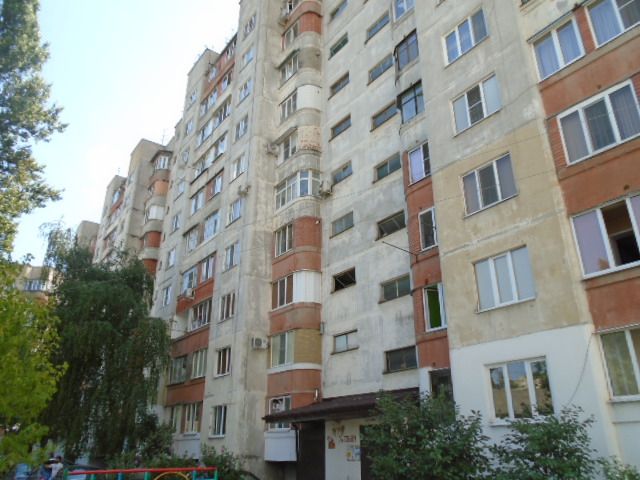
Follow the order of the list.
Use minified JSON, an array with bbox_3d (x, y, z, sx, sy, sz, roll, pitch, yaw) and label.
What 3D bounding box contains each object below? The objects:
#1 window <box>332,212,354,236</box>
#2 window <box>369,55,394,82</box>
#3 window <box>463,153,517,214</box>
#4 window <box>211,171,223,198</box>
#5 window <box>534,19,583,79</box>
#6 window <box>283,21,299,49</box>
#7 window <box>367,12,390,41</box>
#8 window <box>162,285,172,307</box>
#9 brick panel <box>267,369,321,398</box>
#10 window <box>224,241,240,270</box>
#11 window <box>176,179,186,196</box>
[{"bbox_3d":[1.178,-0.698,23.726,0.154,0.799,1.619,17,-29,-35],"label":"window"},{"bbox_3d":[3.100,-8.572,24.140,0.170,0.762,1.611,17,-29,-34],"label":"window"},{"bbox_3d":[4.899,-1.587,14.043,0.170,1.375,1.615,17,-29,-34],"label":"window"},{"bbox_3d":[-6.660,-3.481,31.211,0.154,1.333,1.435,17,-29,-35],"label":"window"},{"bbox_3d":[6.491,-5.166,13.114,0.150,1.318,1.216,17,-29,-34],"label":"window"},{"bbox_3d":[-1.811,-12.982,30.635,0.160,1.414,1.798,17,-28,-34],"label":"window"},{"bbox_3d":[3.105,-11.209,25.271,0.170,0.762,1.611,17,-29,-34],"label":"window"},{"bbox_3d":[-10.574,3.859,33.393,0.154,1.302,1.148,17,-29,-35],"label":"window"},{"bbox_3d":[-1.281,6.732,22.447,0.987,0.998,3.104,17,-29,-34],"label":"brick panel"},{"bbox_3d":[-4.831,0.954,26.644,0.150,1.393,1.678,17,-29,-34],"label":"window"},{"bbox_3d":[-10.574,-3.919,36.864,0.160,1.293,1.465,17,-28,-34],"label":"window"}]

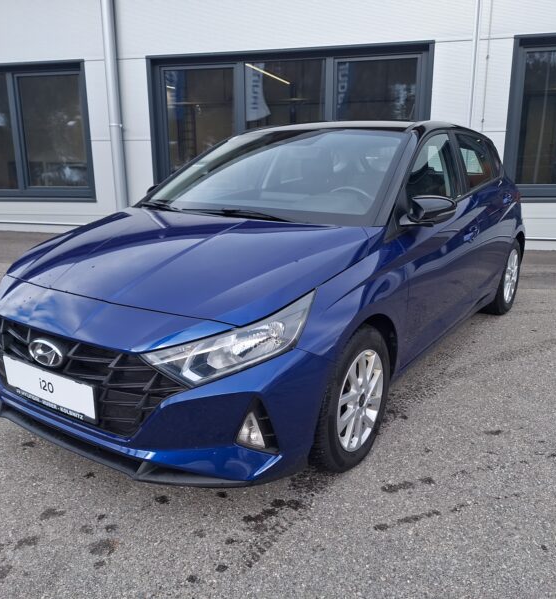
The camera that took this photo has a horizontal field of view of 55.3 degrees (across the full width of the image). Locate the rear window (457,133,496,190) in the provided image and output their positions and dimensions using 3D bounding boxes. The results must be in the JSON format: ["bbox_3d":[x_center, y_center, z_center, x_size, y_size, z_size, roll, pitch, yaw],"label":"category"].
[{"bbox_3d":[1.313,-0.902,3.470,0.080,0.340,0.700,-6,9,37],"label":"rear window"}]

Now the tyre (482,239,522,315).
[{"bbox_3d":[1.742,-0.184,4.160,0.190,0.612,0.612,10,18,34],"label":"tyre"}]

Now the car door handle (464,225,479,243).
[{"bbox_3d":[1.096,-0.367,2.993,0.055,0.065,0.230,10,18,34],"label":"car door handle"}]

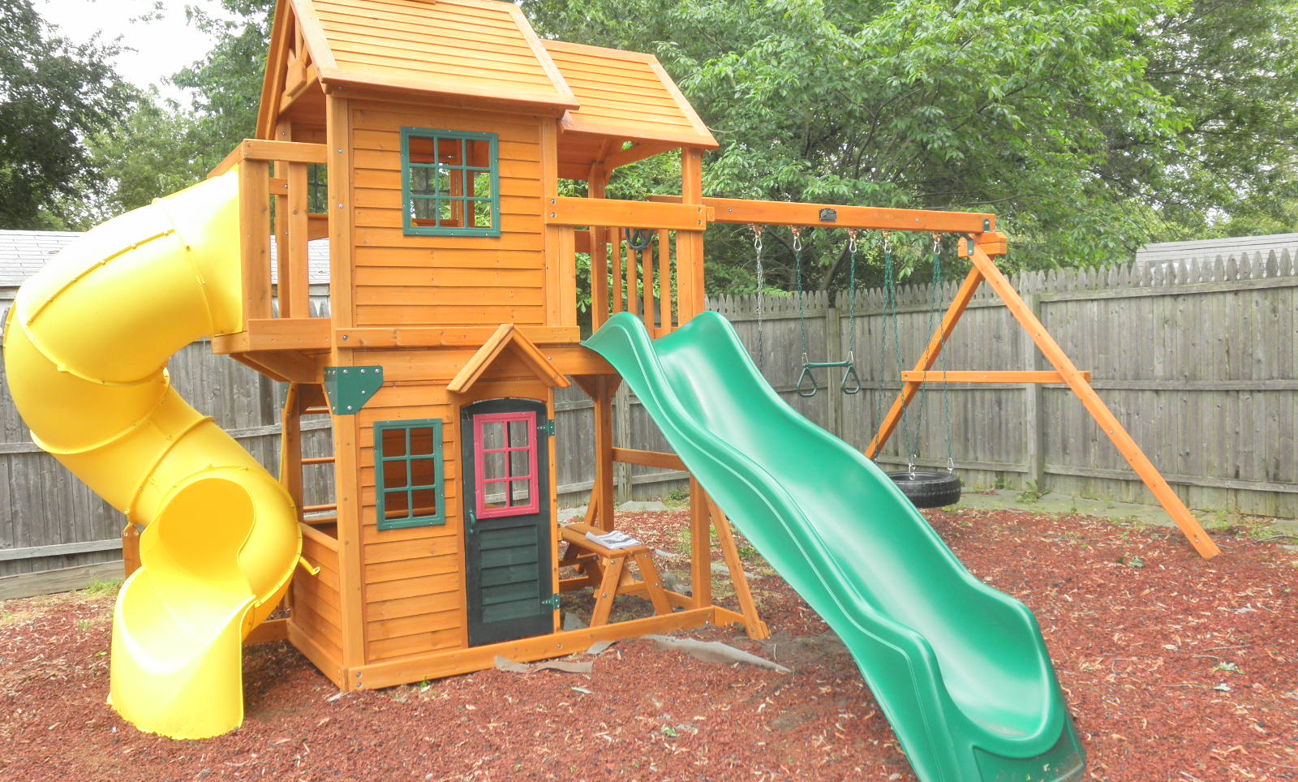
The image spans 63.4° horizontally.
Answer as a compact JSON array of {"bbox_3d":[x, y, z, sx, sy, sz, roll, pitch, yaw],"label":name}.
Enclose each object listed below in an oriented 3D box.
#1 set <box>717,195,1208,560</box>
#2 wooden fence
[{"bbox_3d":[1.293,-0.066,6.822,3.023,2.260,3.144,-3,3,-31],"label":"set"},{"bbox_3d":[-0.009,0.188,7.034,7.707,2.090,4.413,-3,3,-31],"label":"wooden fence"}]

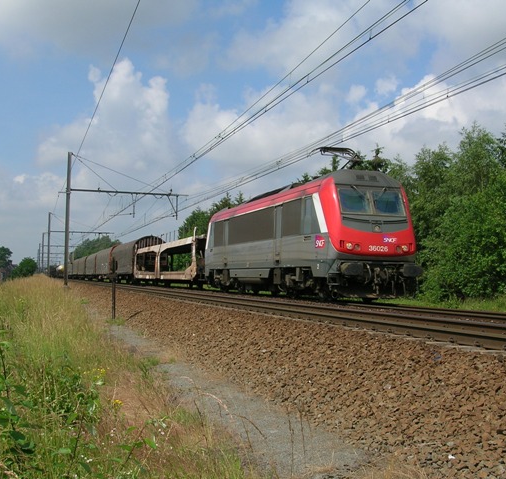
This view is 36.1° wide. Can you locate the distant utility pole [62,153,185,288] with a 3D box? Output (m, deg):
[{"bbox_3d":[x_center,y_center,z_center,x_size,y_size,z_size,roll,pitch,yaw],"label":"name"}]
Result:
[{"bbox_3d":[-9.597,-1.369,58.955,9.000,10.000,0.400,2,-3,-16],"label":"distant utility pole"}]

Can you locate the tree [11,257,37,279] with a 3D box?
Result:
[{"bbox_3d":[-53.065,6.968,179.853,5.900,5.824,5.900,2,-3,-16],"label":"tree"}]

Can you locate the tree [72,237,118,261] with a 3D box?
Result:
[{"bbox_3d":[-38.672,4.654,189.727,11.300,10.794,10.500,2,-3,-16],"label":"tree"}]

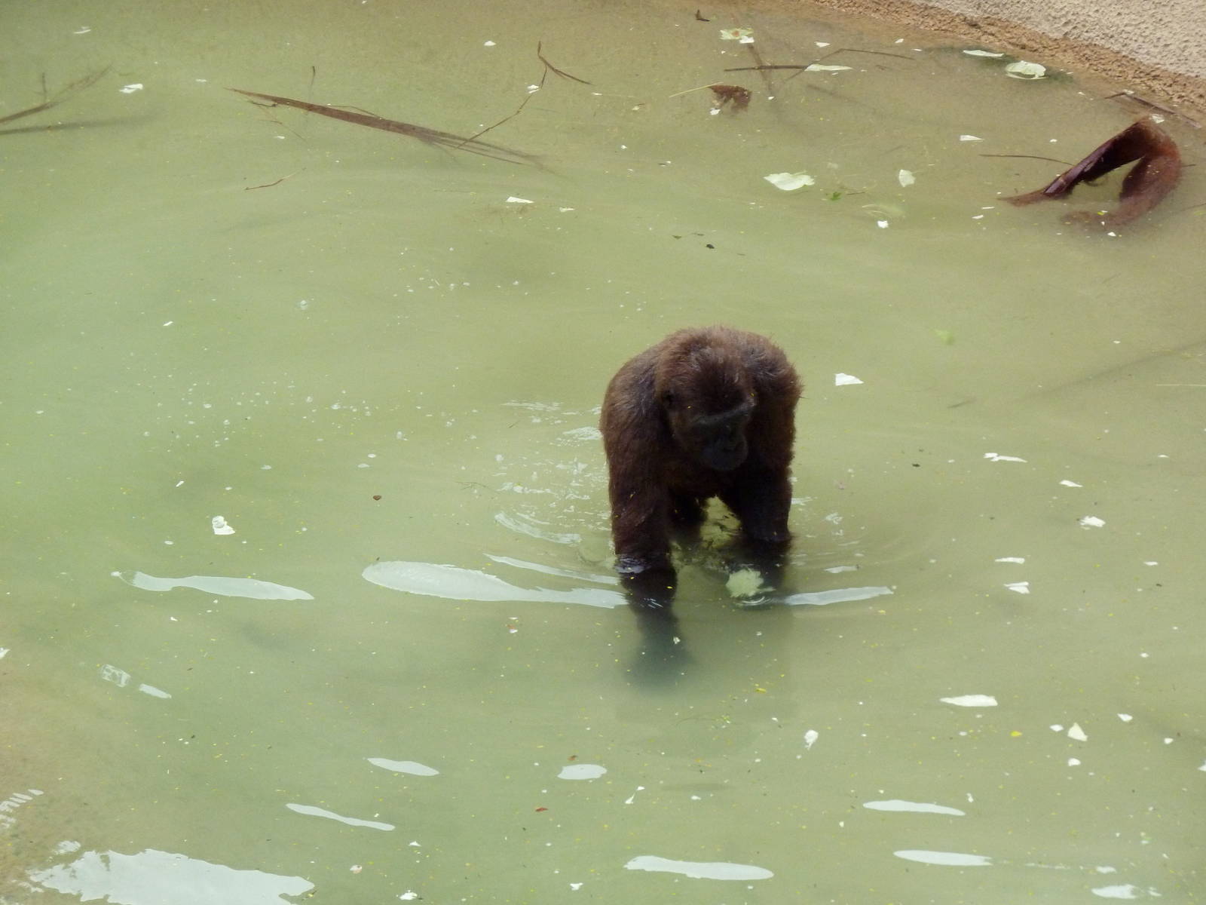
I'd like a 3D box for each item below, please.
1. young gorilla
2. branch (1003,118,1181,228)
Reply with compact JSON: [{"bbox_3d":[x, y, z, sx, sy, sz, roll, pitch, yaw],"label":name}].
[{"bbox_3d":[0.217,0.036,12.000,0.430,0.630,0.680,-4,24,-9],"label":"young gorilla"},{"bbox_3d":[1.220,-0.696,13.721,0.450,0.220,0.240,0,24,0],"label":"branch"}]

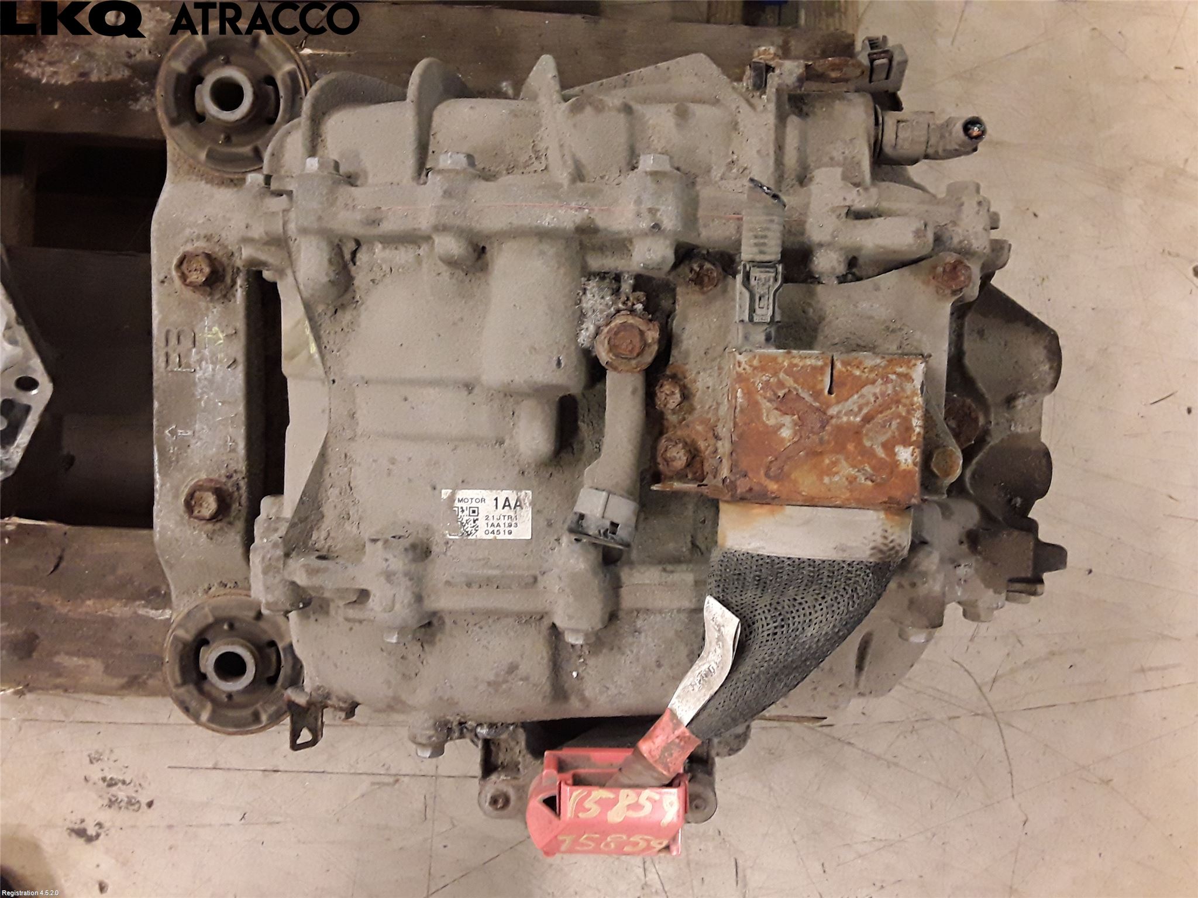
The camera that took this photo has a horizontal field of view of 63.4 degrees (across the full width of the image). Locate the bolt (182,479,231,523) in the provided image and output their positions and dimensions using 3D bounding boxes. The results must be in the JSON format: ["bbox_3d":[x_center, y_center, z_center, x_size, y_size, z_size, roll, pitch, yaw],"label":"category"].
[{"bbox_3d":[-0.226,0.030,0.558,0.025,0.015,0.025,0,95,-2],"label":"bolt"}]

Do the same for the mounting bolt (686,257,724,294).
[{"bbox_3d":[0.053,-0.087,0.488,0.018,0.012,0.018,0,95,-2],"label":"mounting bolt"}]

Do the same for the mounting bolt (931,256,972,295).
[{"bbox_3d":[0.178,-0.087,0.488,0.019,0.012,0.019,0,95,-2],"label":"mounting bolt"}]

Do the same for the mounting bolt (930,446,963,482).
[{"bbox_3d":[0.179,0.007,0.500,0.018,0.011,0.018,0,95,-2],"label":"mounting bolt"}]

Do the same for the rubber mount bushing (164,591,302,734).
[{"bbox_3d":[-0.214,0.124,0.584,0.084,0.055,0.084,0,95,-2],"label":"rubber mount bushing"}]

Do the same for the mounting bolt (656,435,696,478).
[{"bbox_3d":[0.040,0.004,0.497,0.020,0.012,0.020,0,95,-2],"label":"mounting bolt"}]

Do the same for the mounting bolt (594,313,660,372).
[{"bbox_3d":[0.012,-0.050,0.452,0.029,0.018,0.029,0,95,-2],"label":"mounting bolt"}]

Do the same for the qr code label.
[{"bbox_3d":[-0.057,0.034,0.495,0.046,0.001,0.025,0,95,-1],"label":"qr code label"}]

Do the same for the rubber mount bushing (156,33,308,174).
[{"bbox_3d":[-0.203,-0.194,0.551,0.084,0.055,0.084,0,95,-2],"label":"rubber mount bushing"}]

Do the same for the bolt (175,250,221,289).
[{"bbox_3d":[-0.223,-0.100,0.538,0.025,0.015,0.025,0,95,-2],"label":"bolt"}]

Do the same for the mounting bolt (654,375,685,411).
[{"bbox_3d":[0.036,-0.028,0.493,0.018,0.012,0.018,0,95,-2],"label":"mounting bolt"}]

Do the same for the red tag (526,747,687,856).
[{"bbox_3d":[0.005,0.210,0.580,0.092,0.045,0.058,0,95,-1],"label":"red tag"}]

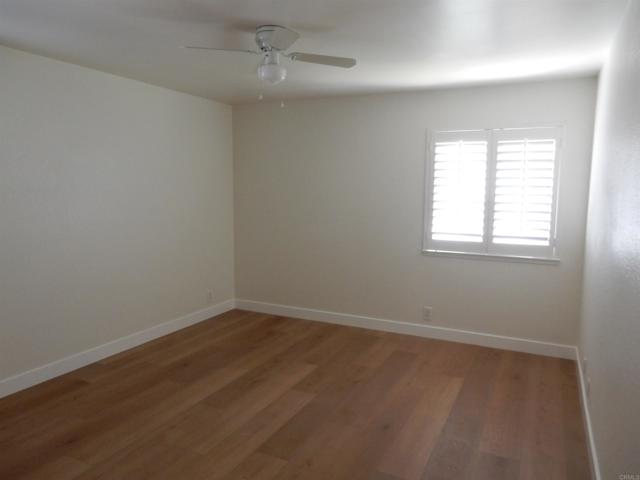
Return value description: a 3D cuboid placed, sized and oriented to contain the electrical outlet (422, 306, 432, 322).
[{"bbox_3d":[1.086,0.746,4.649,0.076,0.123,0.012,4,7,26],"label":"electrical outlet"}]

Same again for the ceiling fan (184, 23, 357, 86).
[{"bbox_3d":[-0.293,-1.093,2.792,0.980,0.330,0.980,4,7,26],"label":"ceiling fan"}]

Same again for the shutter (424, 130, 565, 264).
[{"bbox_3d":[1.559,-0.433,4.261,1.170,1.170,0.060,4,7,26],"label":"shutter"}]

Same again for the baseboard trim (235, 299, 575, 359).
[{"bbox_3d":[0.606,0.903,4.900,3.712,0.116,0.018,4,7,26],"label":"baseboard trim"}]

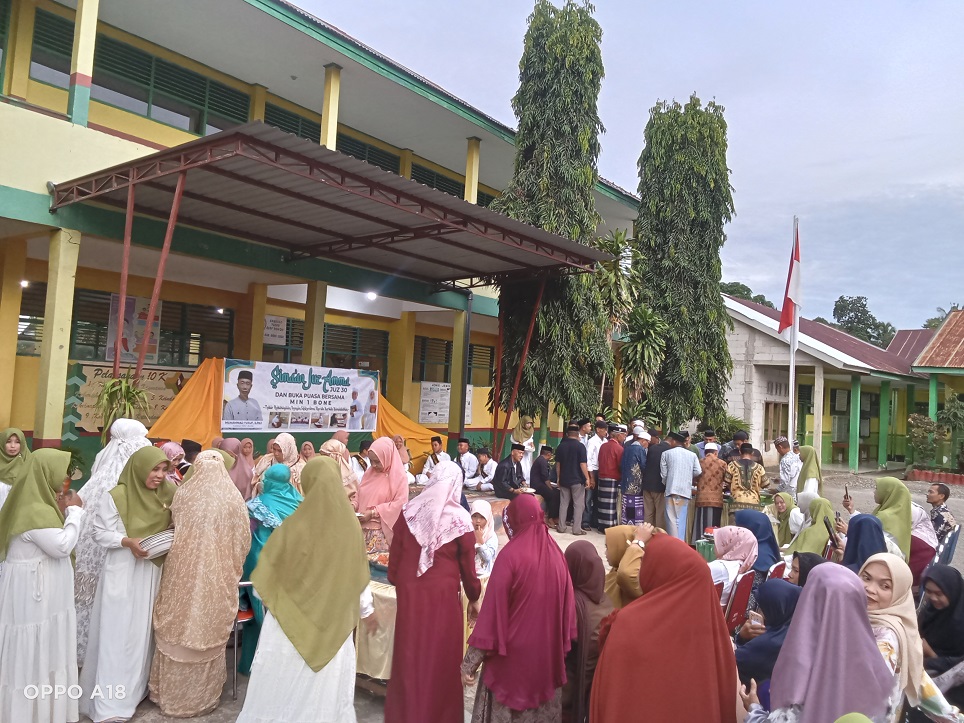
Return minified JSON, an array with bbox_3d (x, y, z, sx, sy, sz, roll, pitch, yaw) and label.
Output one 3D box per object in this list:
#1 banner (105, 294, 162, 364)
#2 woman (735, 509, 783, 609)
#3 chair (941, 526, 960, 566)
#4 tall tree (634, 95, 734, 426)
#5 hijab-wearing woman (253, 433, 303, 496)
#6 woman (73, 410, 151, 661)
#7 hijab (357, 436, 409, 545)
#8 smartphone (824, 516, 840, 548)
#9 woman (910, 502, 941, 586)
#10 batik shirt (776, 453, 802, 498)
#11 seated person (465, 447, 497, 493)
[{"bbox_3d":[-5.196,-0.467,11.270,0.030,0.980,0.790,0,-5,38],"label":"banner"},{"bbox_3d":[1.778,1.673,5.416,0.700,1.230,0.480,0,-5,38],"label":"woman"},{"bbox_3d":[4.887,2.190,8.131,0.520,0.820,0.460,0,-5,41],"label":"chair"},{"bbox_3d":[5.063,-1.708,18.800,2.400,10.000,2.400,2,-4,16],"label":"tall tree"},{"bbox_3d":[-1.895,1.445,7.000,0.540,1.530,0.420,1,-4,25],"label":"hijab-wearing woman"},{"bbox_3d":[-2.443,1.210,5.001,0.520,1.640,0.420,2,-3,12],"label":"woman"},{"bbox_3d":[-0.772,0.986,5.727,0.440,0.820,0.370,0,-4,34],"label":"hijab"},{"bbox_3d":[1.865,0.910,4.000,0.011,0.165,0.076,-21,0,20],"label":"smartphone"},{"bbox_3d":[3.249,1.721,5.997,0.720,1.250,0.500,1,-3,23],"label":"woman"},{"bbox_3d":[3.926,1.494,9.600,0.360,0.660,0.430,1,-3,31],"label":"batik shirt"},{"bbox_3d":[-0.017,1.868,12.800,0.540,0.760,0.560,0,-5,41],"label":"seated person"}]

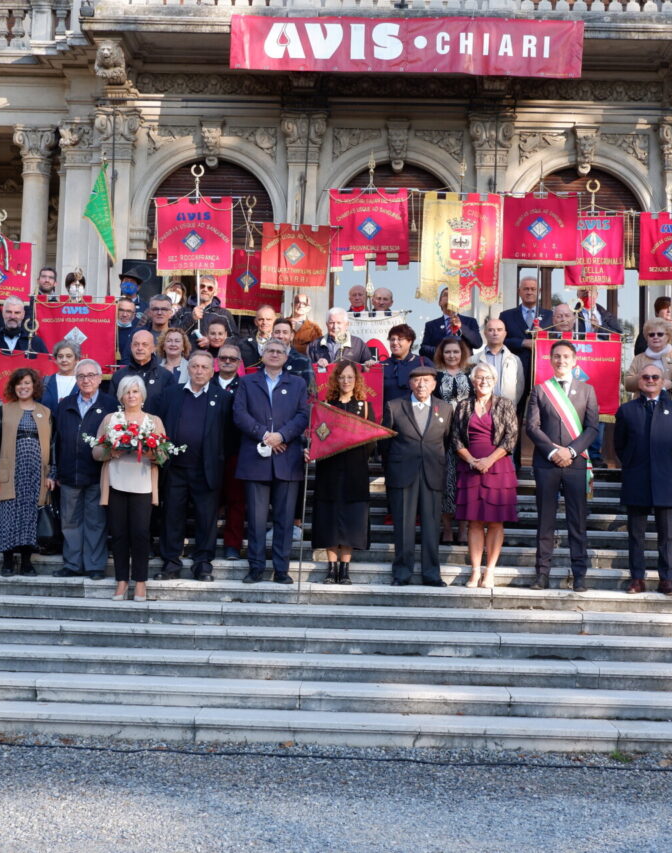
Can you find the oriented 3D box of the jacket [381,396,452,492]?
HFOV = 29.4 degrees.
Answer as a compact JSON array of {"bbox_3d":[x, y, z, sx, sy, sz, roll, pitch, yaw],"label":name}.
[{"bbox_3d":[0.595,0.132,9.454,0.531,0.710,0.340,1,-4,3],"label":"jacket"}]

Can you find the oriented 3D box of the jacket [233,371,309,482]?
[{"bbox_3d":[-0.486,-0.001,9.490,0.564,0.832,0.350,2,-4,-1],"label":"jacket"}]

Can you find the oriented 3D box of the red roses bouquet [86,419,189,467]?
[{"bbox_3d":[-1.431,0.103,9.134,0.720,0.370,0.340,2,-4,-3],"label":"red roses bouquet"}]

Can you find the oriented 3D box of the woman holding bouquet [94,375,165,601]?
[{"bbox_3d":[-1.493,0.436,9.252,0.508,1.632,0.420,2,-4,-4],"label":"woman holding bouquet"}]

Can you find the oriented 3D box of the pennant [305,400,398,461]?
[{"bbox_3d":[0.117,0.045,9.620,0.670,0.460,0.100,1,-4,2],"label":"pennant"}]

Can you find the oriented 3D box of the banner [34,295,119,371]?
[{"bbox_3d":[-2.367,-0.800,11.628,0.770,0.780,0.080,1,-4,2],"label":"banner"}]

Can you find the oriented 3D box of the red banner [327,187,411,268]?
[{"bbox_3d":[0.328,-1.926,12.513,0.790,0.840,0.080,1,-4,2],"label":"red banner"}]

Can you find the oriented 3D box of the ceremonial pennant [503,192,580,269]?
[{"bbox_3d":[1.901,-1.831,11.957,0.720,0.680,0.060,1,-4,4],"label":"ceremonial pennant"}]

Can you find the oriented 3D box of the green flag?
[{"bbox_3d":[-2.304,-2.075,12.468,0.340,1.020,0.200,1,-4,2],"label":"green flag"}]

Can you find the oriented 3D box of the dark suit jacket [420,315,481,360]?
[{"bbox_3d":[1.108,-0.716,12.481,0.570,0.770,0.340,1,-4,2],"label":"dark suit jacket"}]

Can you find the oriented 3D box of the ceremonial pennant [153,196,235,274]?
[{"bbox_3d":[-1.331,-1.787,12.038,0.760,0.740,0.060,2,-4,0],"label":"ceremonial pennant"}]

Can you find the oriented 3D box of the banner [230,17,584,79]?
[{"bbox_3d":[0.822,-4.433,14.928,4.100,0.640,0.070,1,-4,2],"label":"banner"}]

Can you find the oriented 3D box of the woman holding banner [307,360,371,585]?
[{"bbox_3d":[0.019,0.336,9.503,0.475,1.663,0.400,1,-4,1],"label":"woman holding banner"}]

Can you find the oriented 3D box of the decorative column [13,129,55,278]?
[{"bbox_3d":[-3.977,-2.194,16.733,0.540,3.500,0.540,1,-4,2],"label":"decorative column"}]

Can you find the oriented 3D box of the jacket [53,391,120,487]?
[{"bbox_3d":[-1.858,0.096,9.567,0.526,0.734,0.340,2,-4,-5],"label":"jacket"}]

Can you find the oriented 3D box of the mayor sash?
[{"bbox_3d":[1.701,0.079,9.401,0.366,0.898,0.280,1,-4,6],"label":"mayor sash"}]

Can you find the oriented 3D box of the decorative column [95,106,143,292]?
[{"bbox_3d":[-2.398,-1.547,13.905,0.520,3.890,0.480,1,-4,2],"label":"decorative column"}]

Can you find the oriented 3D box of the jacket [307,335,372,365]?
[{"bbox_3d":[0.025,-0.463,11.010,0.570,0.700,0.360,1,-4,2],"label":"jacket"}]

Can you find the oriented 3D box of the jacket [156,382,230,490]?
[{"bbox_3d":[-1.077,0.076,9.709,0.580,0.820,0.340,2,-4,-2],"label":"jacket"}]

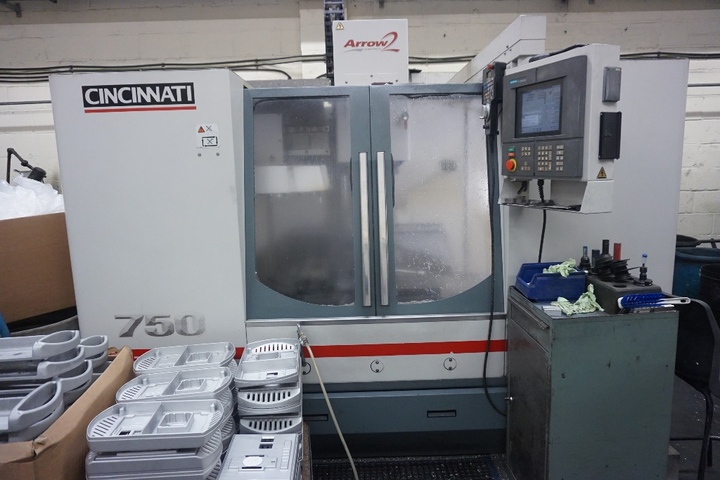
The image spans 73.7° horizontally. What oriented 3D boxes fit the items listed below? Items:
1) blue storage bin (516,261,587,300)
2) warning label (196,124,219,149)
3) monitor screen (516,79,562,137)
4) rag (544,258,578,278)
[{"bbox_3d":[0.873,0.193,2.209,0.245,0.130,0.215,-1,8,4],"label":"blue storage bin"},{"bbox_3d":[-0.738,-0.501,2.324,0.107,0.114,0.003,-2,8,0],"label":"warning label"},{"bbox_3d":[0.791,-0.569,2.108,0.025,0.223,0.295,-5,10,-20],"label":"monitor screen"},{"bbox_3d":[0.899,0.128,2.163,0.130,0.075,0.120,-2,8,0],"label":"rag"}]

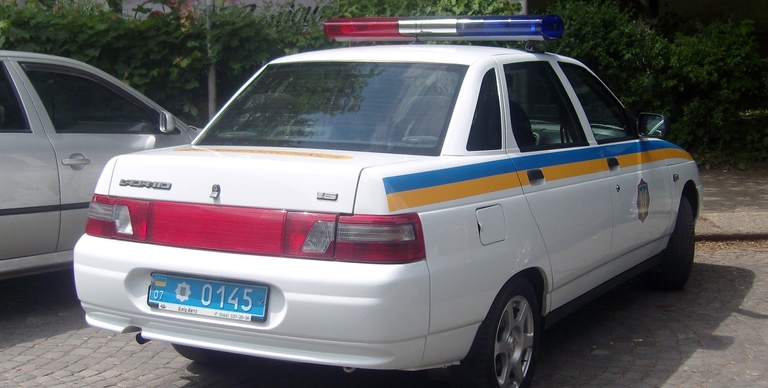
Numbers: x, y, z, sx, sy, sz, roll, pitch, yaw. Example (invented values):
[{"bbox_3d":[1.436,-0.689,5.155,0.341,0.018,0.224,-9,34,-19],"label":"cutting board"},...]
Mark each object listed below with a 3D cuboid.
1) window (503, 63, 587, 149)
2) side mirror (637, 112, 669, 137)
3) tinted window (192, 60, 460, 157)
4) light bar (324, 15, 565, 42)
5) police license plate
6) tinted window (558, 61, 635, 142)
[{"bbox_3d":[0.665,-0.371,4.189,0.050,0.412,0.786,-24,-6,31],"label":"window"},{"bbox_3d":[1.361,-0.346,4.928,0.165,0.125,0.090,4,8,31],"label":"side mirror"},{"bbox_3d":[-0.200,-0.367,3.958,1.170,0.060,0.528,4,47,31],"label":"tinted window"},{"bbox_3d":[0.267,-0.789,4.684,1.190,0.115,0.235,4,8,31],"label":"light bar"},{"bbox_3d":[-0.611,0.351,3.357,0.530,0.125,0.020,4,-3,31],"label":"police license plate"},{"bbox_3d":[1.061,-0.447,4.839,0.050,0.424,0.741,-24,-6,31],"label":"tinted window"}]

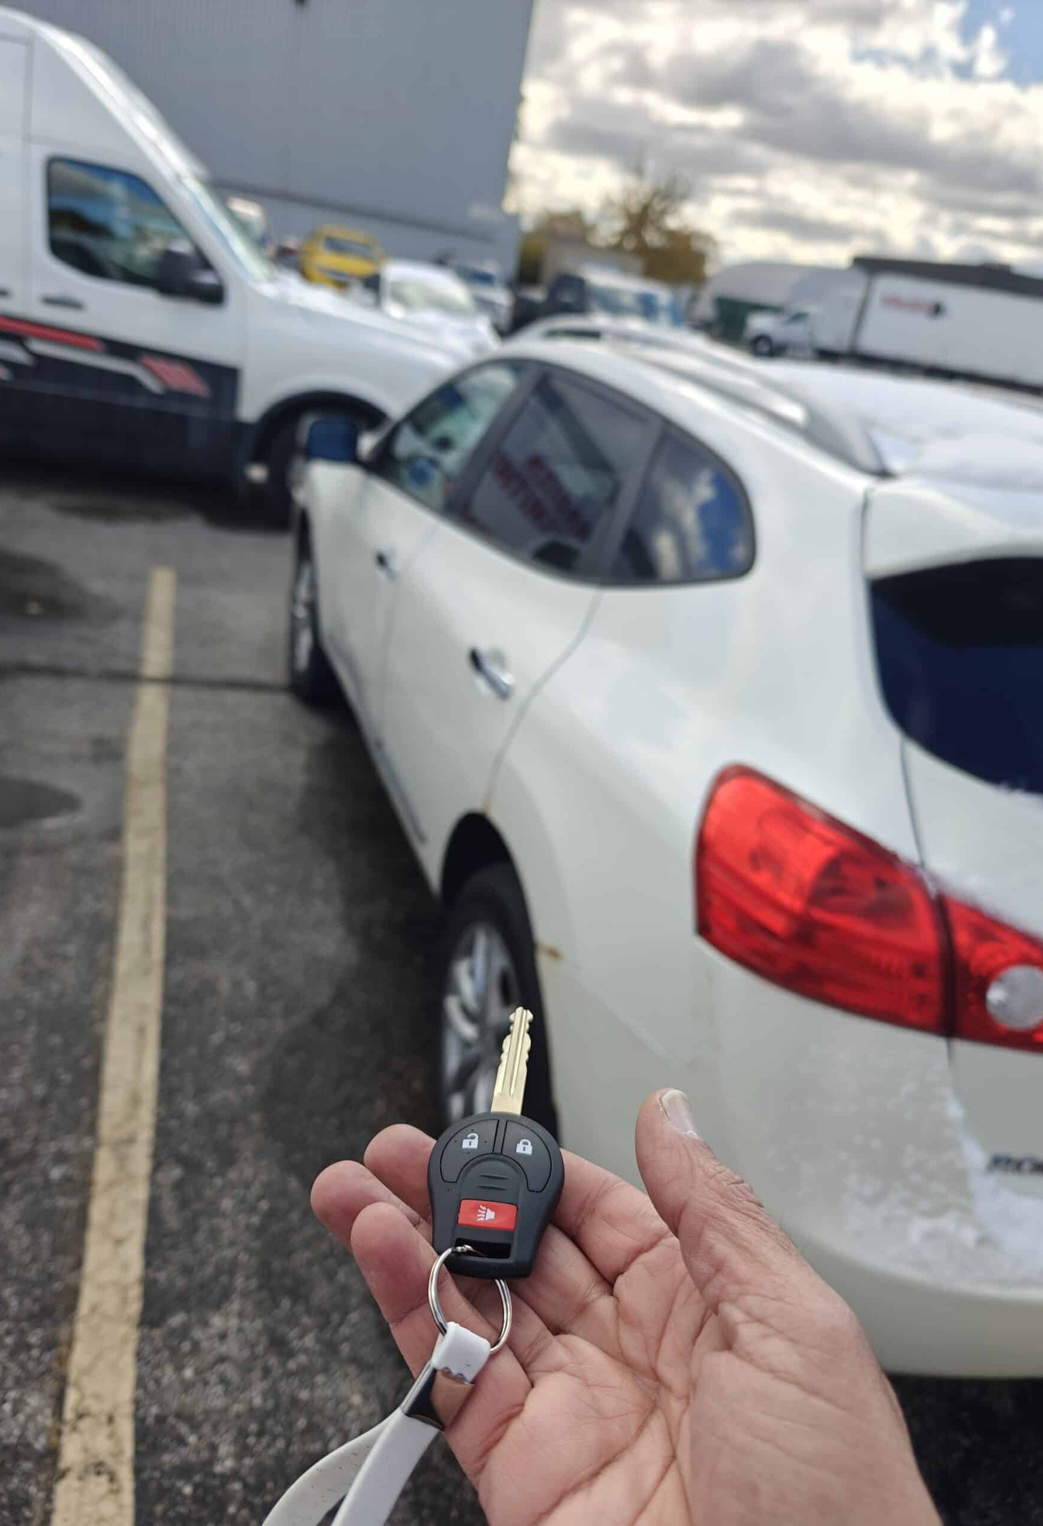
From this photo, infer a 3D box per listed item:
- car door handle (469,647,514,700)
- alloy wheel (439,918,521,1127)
[{"bbox_3d":[-0.056,-0.172,1.955,0.042,0.036,0.205,-1,26,-20],"label":"car door handle"},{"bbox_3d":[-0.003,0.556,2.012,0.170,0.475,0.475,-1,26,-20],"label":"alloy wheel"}]

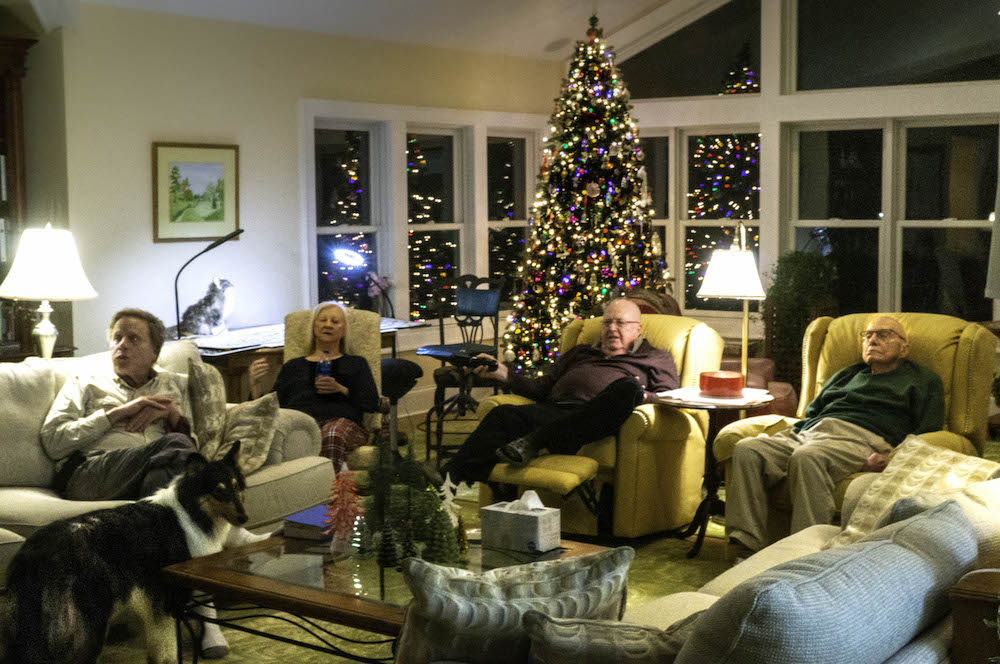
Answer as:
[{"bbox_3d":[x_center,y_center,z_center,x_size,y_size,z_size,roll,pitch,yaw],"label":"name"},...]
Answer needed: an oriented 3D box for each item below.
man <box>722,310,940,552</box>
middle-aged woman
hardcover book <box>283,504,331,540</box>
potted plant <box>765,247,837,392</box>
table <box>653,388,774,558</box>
[{"bbox_3d":[1.487,0.454,5.996,0.620,1.030,0.880,4,8,40],"label":"man"},{"bbox_3d":[-0.925,0.386,6.853,0.640,1.030,0.880,-1,6,-9],"label":"middle-aged woman"},{"bbox_3d":[-0.570,0.635,4.513,0.180,0.048,0.226,3,7,31],"label":"hardcover book"},{"bbox_3d":[1.881,0.048,8.548,0.460,1.120,0.460,4,7,35],"label":"potted plant"},{"bbox_3d":[0.954,0.632,6.094,0.545,0.665,0.545,0,6,0],"label":"table"}]

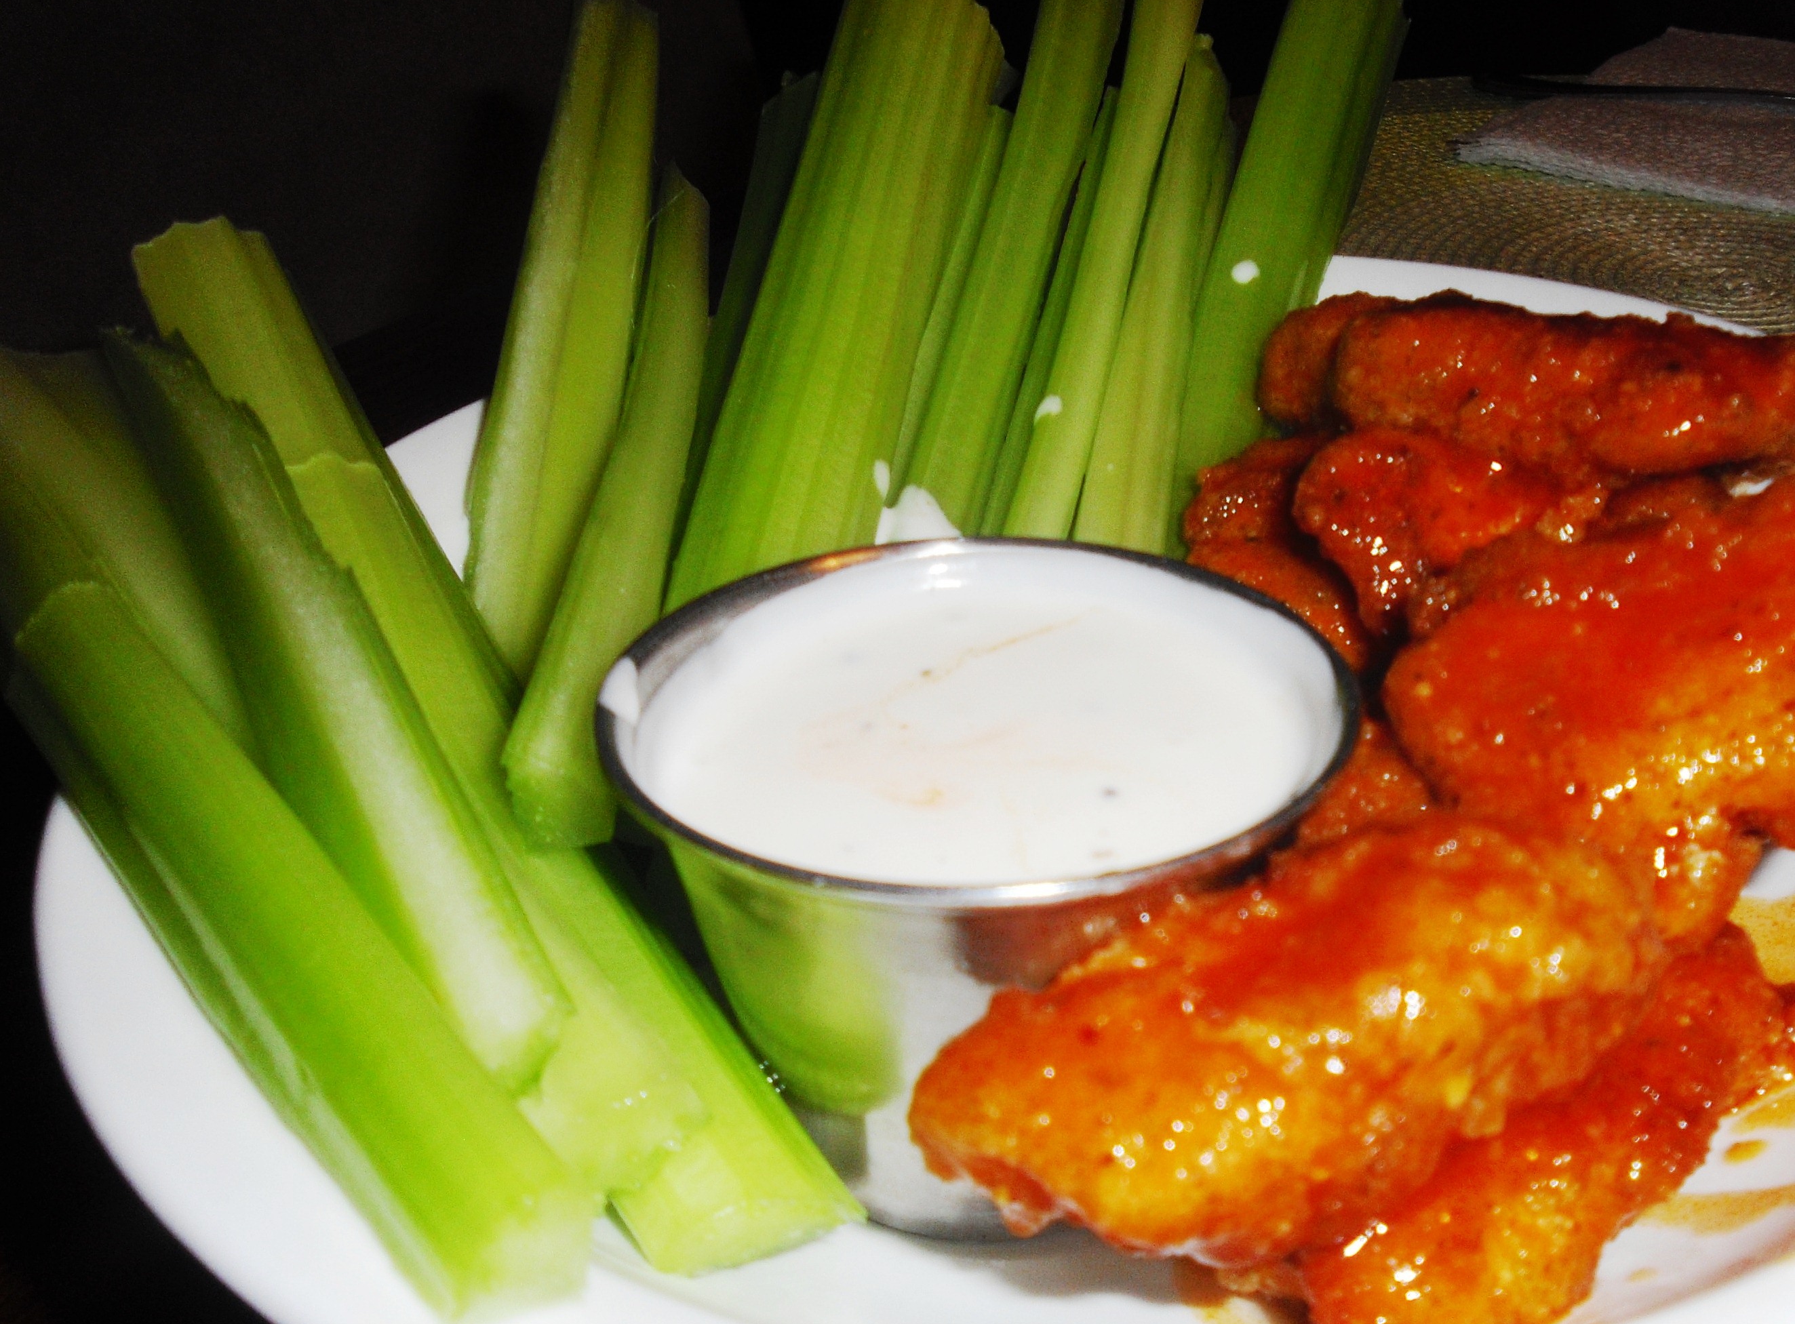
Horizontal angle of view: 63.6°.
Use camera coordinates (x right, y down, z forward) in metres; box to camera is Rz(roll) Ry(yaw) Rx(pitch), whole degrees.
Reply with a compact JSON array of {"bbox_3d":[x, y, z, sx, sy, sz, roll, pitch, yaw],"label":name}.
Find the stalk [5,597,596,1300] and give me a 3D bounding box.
[{"bbox_3d":[-0.064,0.024,0.145,0.099,0.011,0.013,38,30,31],"label":"stalk"}]

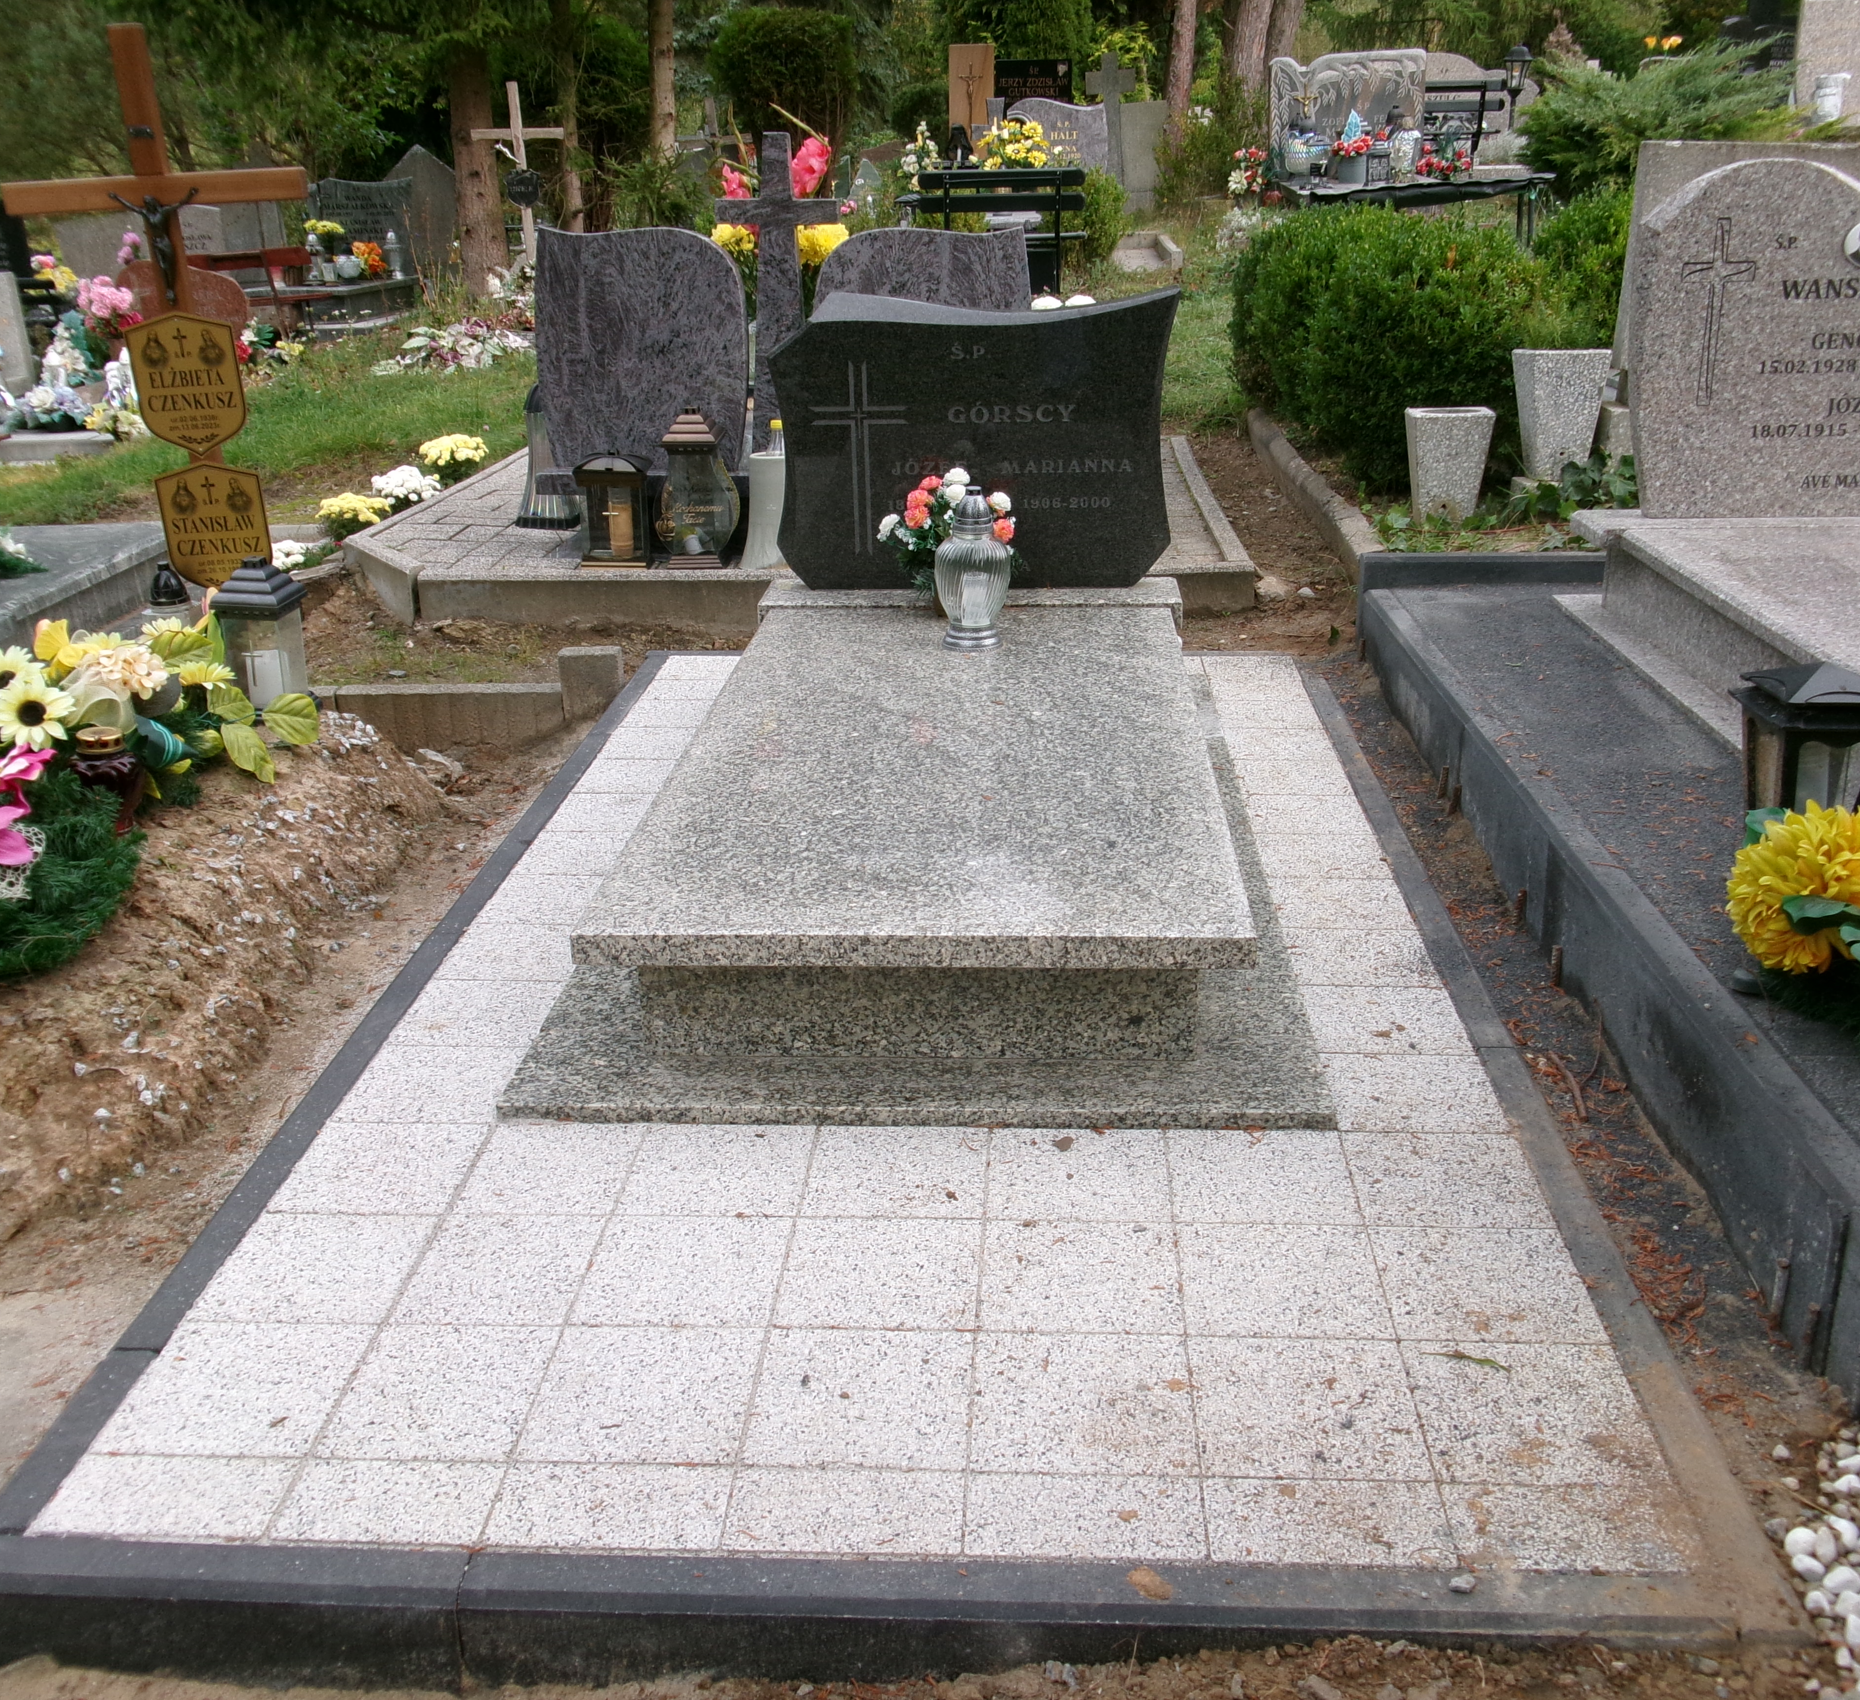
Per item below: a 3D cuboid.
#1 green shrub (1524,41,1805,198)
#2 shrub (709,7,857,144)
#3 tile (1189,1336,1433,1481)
[{"bbox_3d":[3.134,-3.096,7.848,1.350,0.750,1.100,6,23,19],"label":"green shrub"},{"bbox_3d":[-1.209,-6.290,14.989,1.280,1.300,1.200,-3,21,-3],"label":"shrub"},{"bbox_3d":[0.426,0.644,2.085,0.248,0.030,0.246,0,21,4],"label":"tile"}]

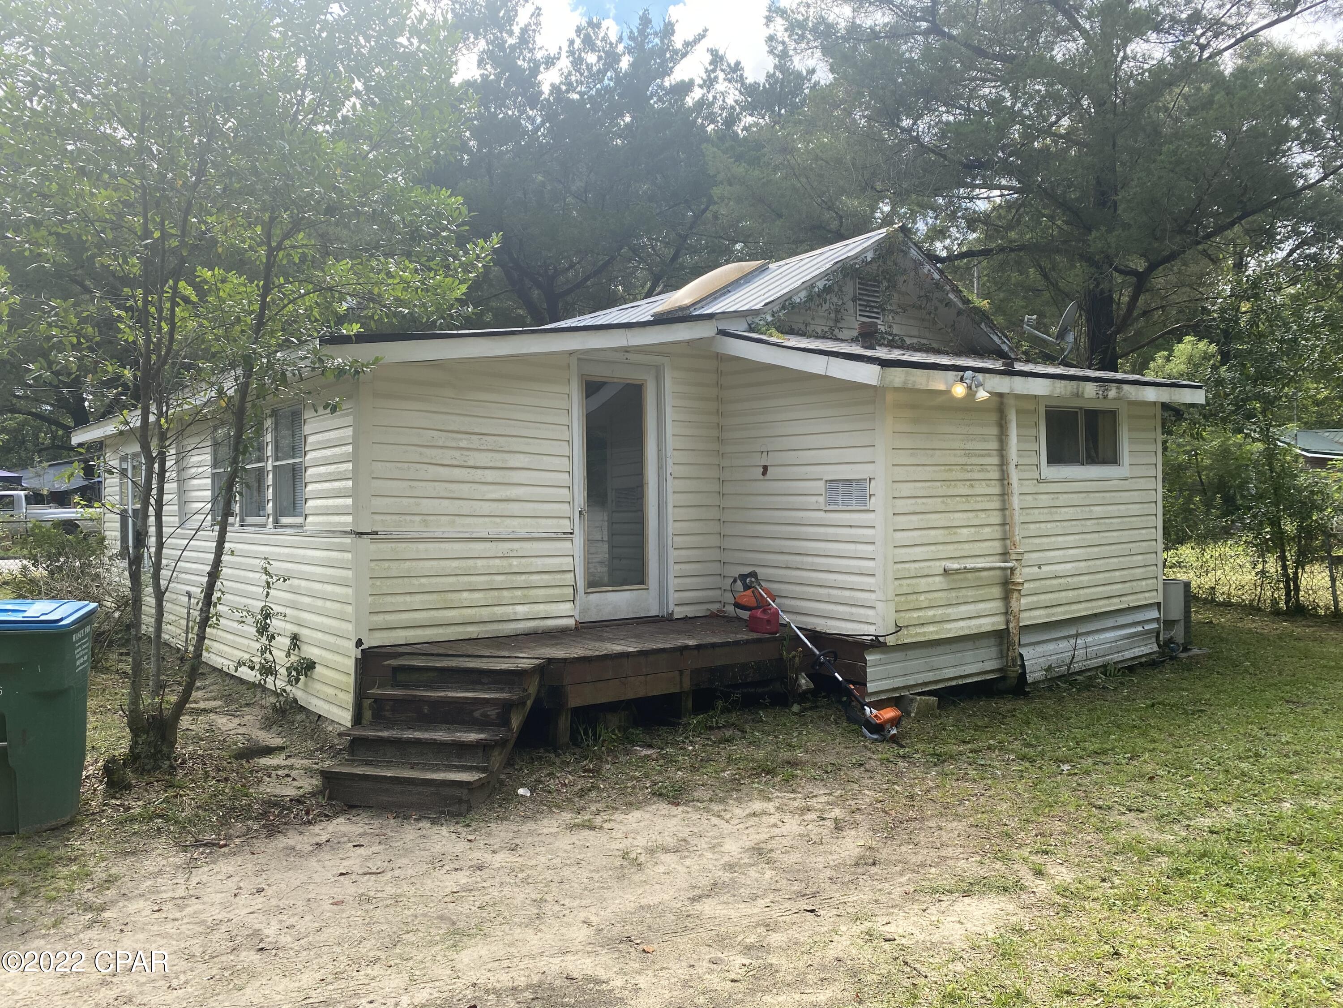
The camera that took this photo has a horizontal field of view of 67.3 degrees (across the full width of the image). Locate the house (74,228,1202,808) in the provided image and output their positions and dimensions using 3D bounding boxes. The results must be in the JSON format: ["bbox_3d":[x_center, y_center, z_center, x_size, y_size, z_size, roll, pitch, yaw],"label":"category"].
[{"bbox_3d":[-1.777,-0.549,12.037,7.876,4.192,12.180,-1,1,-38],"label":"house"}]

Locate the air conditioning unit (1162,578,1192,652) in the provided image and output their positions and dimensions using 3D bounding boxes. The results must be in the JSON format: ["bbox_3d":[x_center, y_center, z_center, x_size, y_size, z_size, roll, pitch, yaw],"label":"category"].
[{"bbox_3d":[4.810,1.080,10.240,0.640,0.670,0.640,-1,1,-3],"label":"air conditioning unit"}]

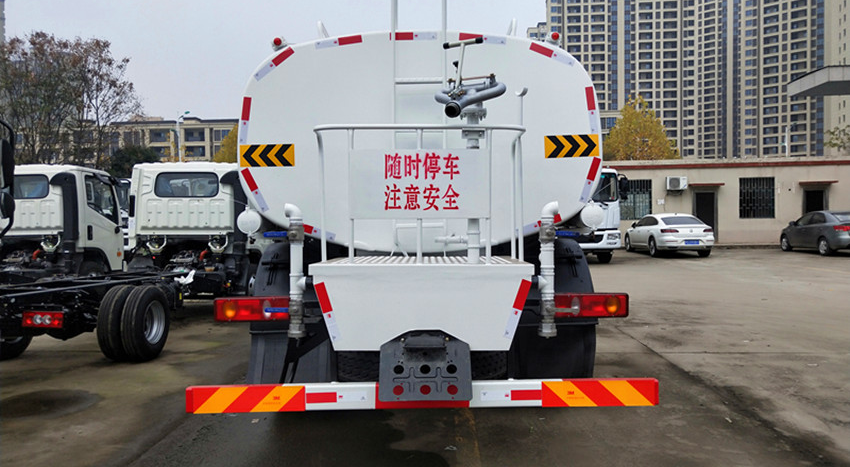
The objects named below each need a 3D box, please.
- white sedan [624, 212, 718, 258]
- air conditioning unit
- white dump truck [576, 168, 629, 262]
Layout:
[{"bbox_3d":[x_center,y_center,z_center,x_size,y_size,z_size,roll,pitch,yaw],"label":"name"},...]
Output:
[{"bbox_3d":[8.411,0.009,21.313,1.870,1.450,4.850,-1,2,4],"label":"white sedan"},{"bbox_3d":[10.225,-2.029,24.900,0.800,0.550,0.300,0,2,9],"label":"air conditioning unit"},{"bbox_3d":[4.493,-0.597,20.218,2.450,2.800,7.000,0,2,7],"label":"white dump truck"}]

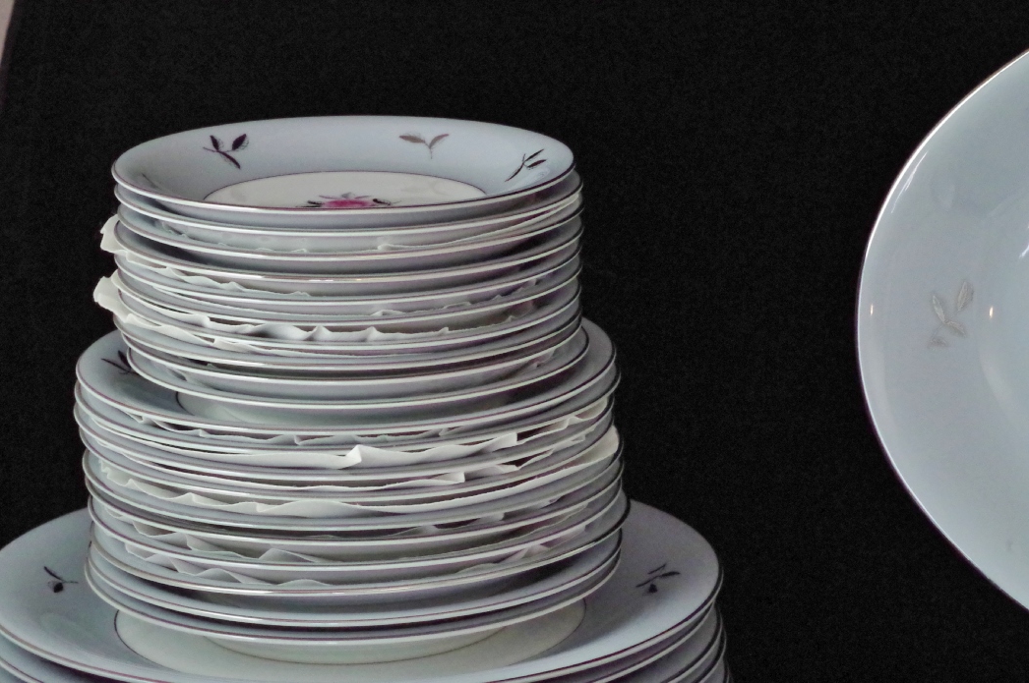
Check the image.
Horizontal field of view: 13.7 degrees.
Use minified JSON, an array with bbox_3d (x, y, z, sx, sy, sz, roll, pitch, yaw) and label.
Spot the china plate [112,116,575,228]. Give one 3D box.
[{"bbox_3d":[-0.060,-0.054,1.517,0.163,0.019,0.163,0,14,0],"label":"china plate"}]

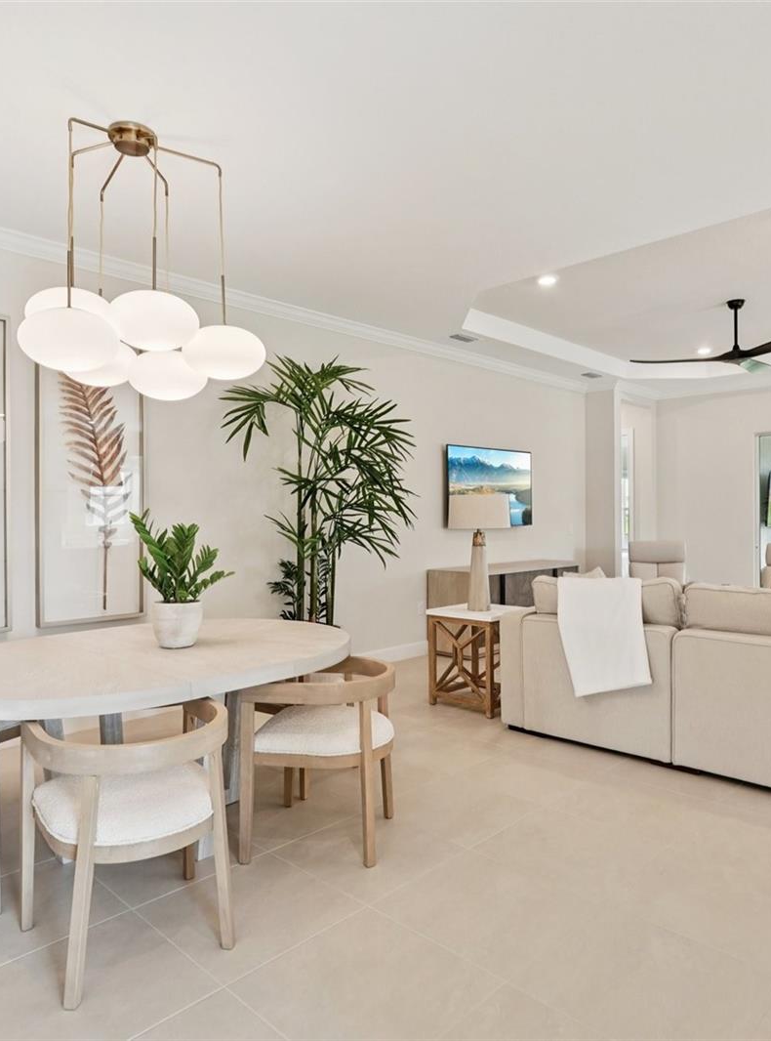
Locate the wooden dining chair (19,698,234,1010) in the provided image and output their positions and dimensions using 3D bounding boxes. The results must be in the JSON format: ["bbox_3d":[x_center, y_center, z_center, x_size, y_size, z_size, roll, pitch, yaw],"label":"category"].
[{"bbox_3d":[-0.811,0.999,2.241,0.601,0.732,0.628,-1,0,-35],"label":"wooden dining chair"}]

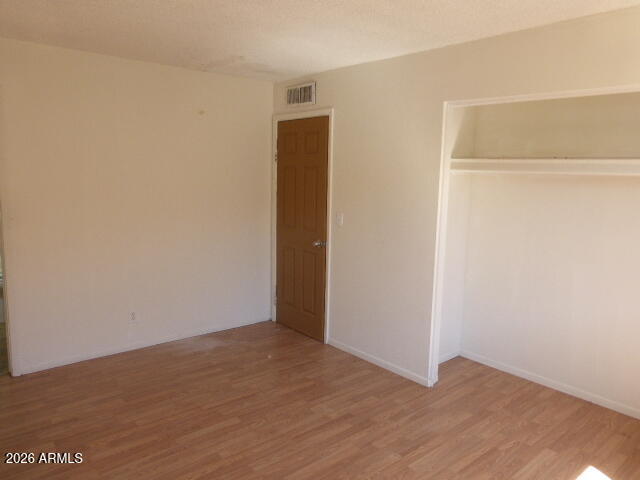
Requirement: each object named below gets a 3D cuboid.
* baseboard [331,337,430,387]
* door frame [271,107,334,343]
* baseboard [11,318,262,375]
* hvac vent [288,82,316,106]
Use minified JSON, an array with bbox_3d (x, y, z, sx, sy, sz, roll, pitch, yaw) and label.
[{"bbox_3d":[0.448,0.997,3.863,0.015,0.068,1.090,-6,12,-41],"label":"baseboard"},{"bbox_3d":[-0.168,-0.152,4.476,0.100,2.120,0.900,-6,12,-41],"label":"door frame"},{"bbox_3d":[-1.399,0.904,4.181,2.270,0.068,0.015,-6,12,-41],"label":"baseboard"},{"bbox_3d":[-0.180,-1.341,4.284,0.022,0.185,0.445,-6,12,-41],"label":"hvac vent"}]

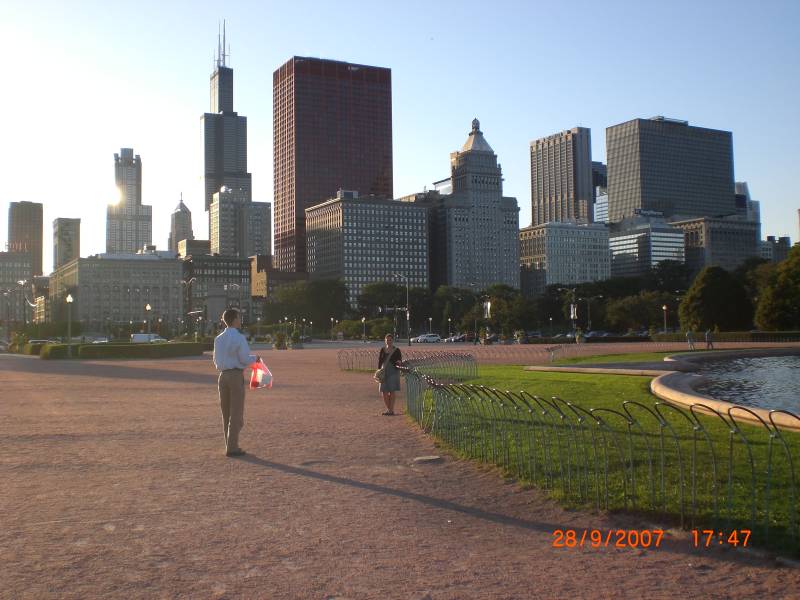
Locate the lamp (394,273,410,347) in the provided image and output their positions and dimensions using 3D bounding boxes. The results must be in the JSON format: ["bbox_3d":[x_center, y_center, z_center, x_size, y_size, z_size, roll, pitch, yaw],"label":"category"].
[{"bbox_3d":[0.346,1.437,126.766,0.500,10.400,4.200,1,-3,-28],"label":"lamp"}]

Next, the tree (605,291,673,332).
[{"bbox_3d":[55.674,3.431,205.000,15.500,11.300,14.000,-1,-2,15],"label":"tree"}]

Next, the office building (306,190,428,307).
[{"bbox_3d":[-20.321,-17.978,531.087,55.600,82.000,55.000,1,-3,-28],"label":"office building"}]

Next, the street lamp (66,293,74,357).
[{"bbox_3d":[-22.877,1.711,61.085,0.500,4.500,0.500,-1,-2,0],"label":"street lamp"}]

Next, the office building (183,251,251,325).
[{"bbox_3d":[-118.661,-1.348,532.991,40.000,49.000,50.000,0,-2,-28],"label":"office building"}]

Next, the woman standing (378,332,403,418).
[{"bbox_3d":[-0.201,1.479,17.300,0.520,1.620,0.380,-1,-2,9],"label":"woman standing"}]

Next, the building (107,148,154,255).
[{"bbox_3d":[-422.917,-87.486,1371.303,54.000,293.000,52.000,0,-2,-28],"label":"building"}]

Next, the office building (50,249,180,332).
[{"bbox_3d":[-175.126,1.084,536.461,57.000,46.000,110.000,0,-2,-28],"label":"office building"}]

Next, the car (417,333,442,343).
[{"bbox_3d":[5.205,6.857,156.000,4.400,1.600,1.800,1,-3,-28],"label":"car"}]

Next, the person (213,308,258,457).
[{"bbox_3d":[-2.038,1.008,10.784,0.520,1.780,0.360,-3,-3,40],"label":"person"}]

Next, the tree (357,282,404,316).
[{"bbox_3d":[-4.134,2.209,189.774,10.400,12.000,10.400,-1,-2,0],"label":"tree"}]

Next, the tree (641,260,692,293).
[{"bbox_3d":[74.348,-0.195,245.000,15.500,21.400,15.500,-1,-2,17],"label":"tree"}]

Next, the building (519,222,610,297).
[{"bbox_3d":[104.817,-12.162,595.124,52.000,72.500,52.000,1,-3,-28],"label":"building"}]

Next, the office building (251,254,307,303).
[{"bbox_3d":[-77.504,-0.891,547.277,26.000,48.000,36.000,0,-2,-28],"label":"office building"}]

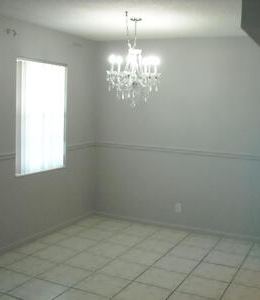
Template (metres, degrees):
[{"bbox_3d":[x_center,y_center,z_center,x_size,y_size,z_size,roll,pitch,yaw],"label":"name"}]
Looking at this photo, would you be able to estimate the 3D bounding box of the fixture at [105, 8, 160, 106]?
[{"bbox_3d":[0.047,-0.876,4.104,0.560,0.890,0.560,2,6,0],"label":"fixture"}]

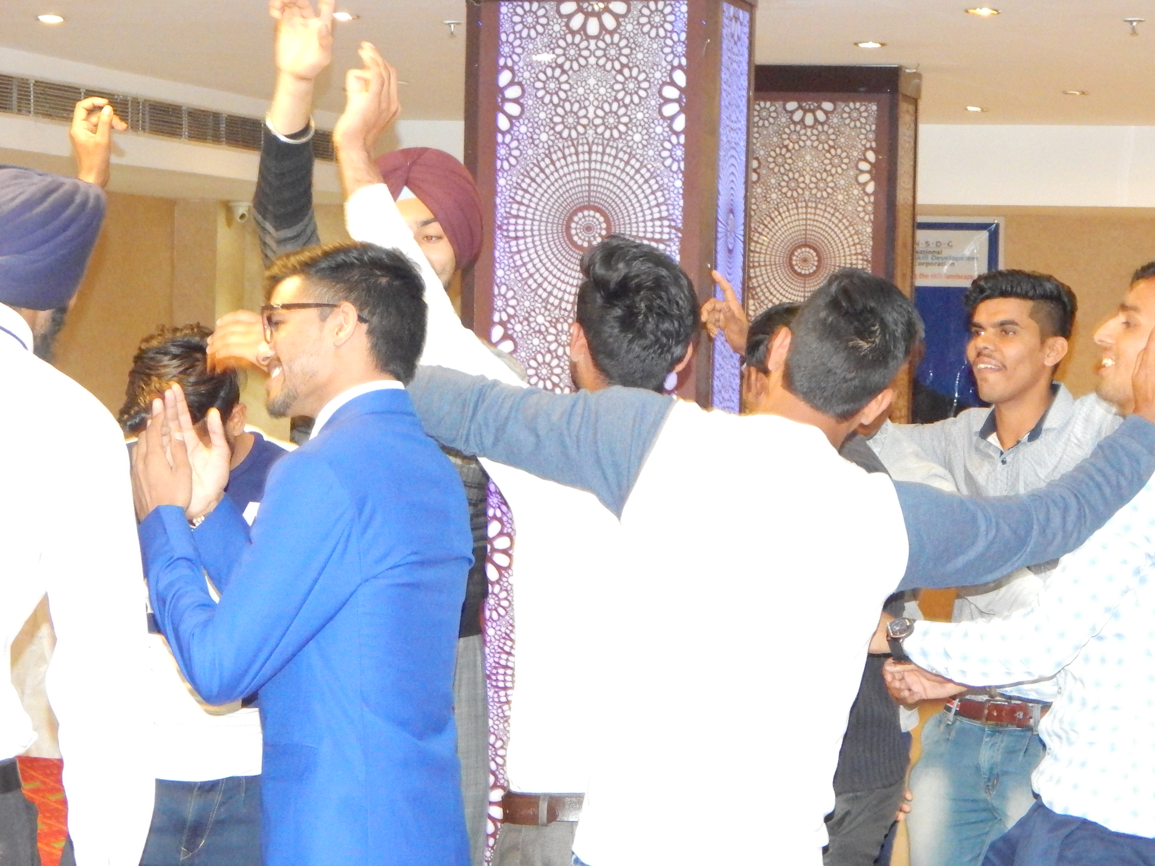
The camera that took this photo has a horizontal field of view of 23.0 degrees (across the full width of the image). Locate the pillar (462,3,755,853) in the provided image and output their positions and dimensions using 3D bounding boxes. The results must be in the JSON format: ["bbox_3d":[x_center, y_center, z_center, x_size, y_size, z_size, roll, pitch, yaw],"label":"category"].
[{"bbox_3d":[0.076,0.021,7.519,0.646,2.510,0.646,2,2,11],"label":"pillar"}]

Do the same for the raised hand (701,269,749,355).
[{"bbox_3d":[0.257,-0.208,4.900,0.088,0.148,0.085,3,2,37],"label":"raised hand"}]

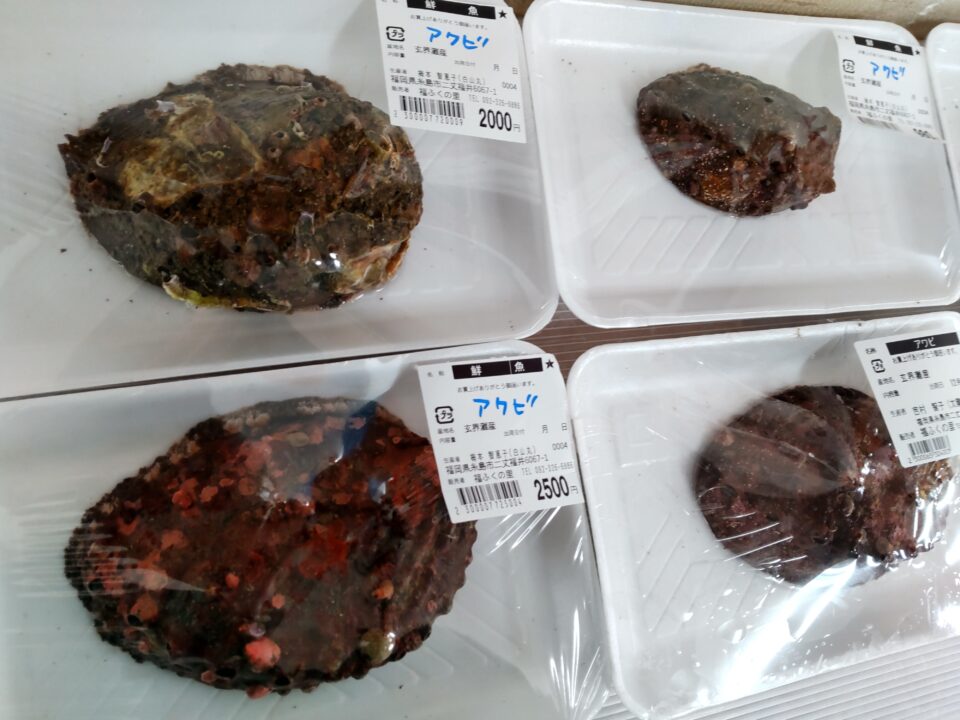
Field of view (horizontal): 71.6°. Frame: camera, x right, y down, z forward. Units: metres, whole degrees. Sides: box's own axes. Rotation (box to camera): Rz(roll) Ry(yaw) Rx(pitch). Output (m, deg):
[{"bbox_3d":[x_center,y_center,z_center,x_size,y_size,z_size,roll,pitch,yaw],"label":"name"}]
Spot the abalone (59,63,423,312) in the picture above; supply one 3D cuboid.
[{"bbox_3d":[-0.082,-0.068,0.243,0.134,0.040,0.097,0,82,-16],"label":"abalone"}]

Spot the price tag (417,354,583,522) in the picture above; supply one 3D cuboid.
[{"bbox_3d":[0.009,0.029,0.255,0.054,0.003,0.059,-8,88,-19],"label":"price tag"}]

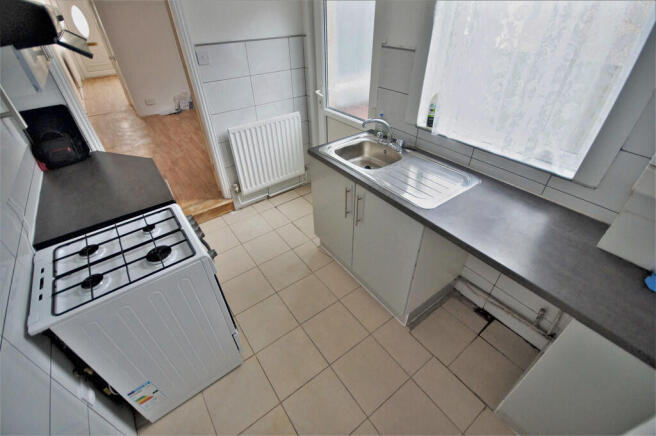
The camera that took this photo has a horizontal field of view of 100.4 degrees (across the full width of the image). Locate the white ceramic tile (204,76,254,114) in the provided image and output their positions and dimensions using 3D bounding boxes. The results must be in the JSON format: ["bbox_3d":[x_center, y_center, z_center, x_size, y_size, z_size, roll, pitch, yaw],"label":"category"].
[{"bbox_3d":[-0.829,-1.055,2.345,0.400,0.250,0.010,-24,42,-28],"label":"white ceramic tile"}]

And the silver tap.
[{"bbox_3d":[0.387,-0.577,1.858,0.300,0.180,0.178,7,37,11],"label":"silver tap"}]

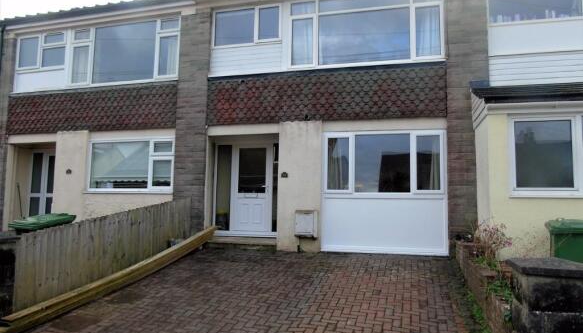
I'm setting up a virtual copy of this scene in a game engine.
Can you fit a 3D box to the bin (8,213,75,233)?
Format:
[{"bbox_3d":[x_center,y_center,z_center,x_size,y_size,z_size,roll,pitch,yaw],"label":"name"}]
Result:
[{"bbox_3d":[-3.733,1.315,6.409,0.580,1.070,0.730,-1,-6,20],"label":"bin"}]

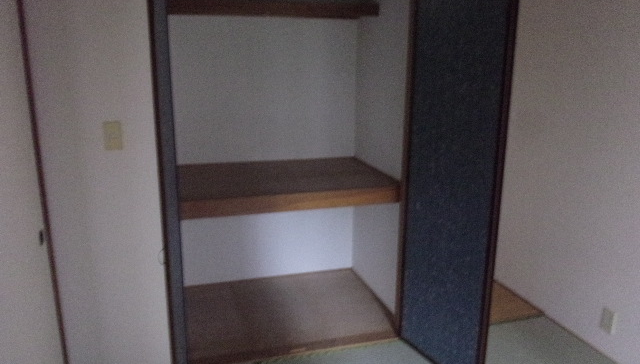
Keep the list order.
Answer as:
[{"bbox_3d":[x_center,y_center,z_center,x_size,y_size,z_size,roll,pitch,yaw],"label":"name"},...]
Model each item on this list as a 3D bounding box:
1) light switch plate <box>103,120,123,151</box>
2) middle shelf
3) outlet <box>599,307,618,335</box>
[{"bbox_3d":[-0.859,-0.190,2.148,0.071,0.120,0.015,-3,14,-16],"label":"light switch plate"},{"bbox_3d":[-0.226,0.005,2.906,1.164,0.088,0.840,-3,14,-16],"label":"middle shelf"},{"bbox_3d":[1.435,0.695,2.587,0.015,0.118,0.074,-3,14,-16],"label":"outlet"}]

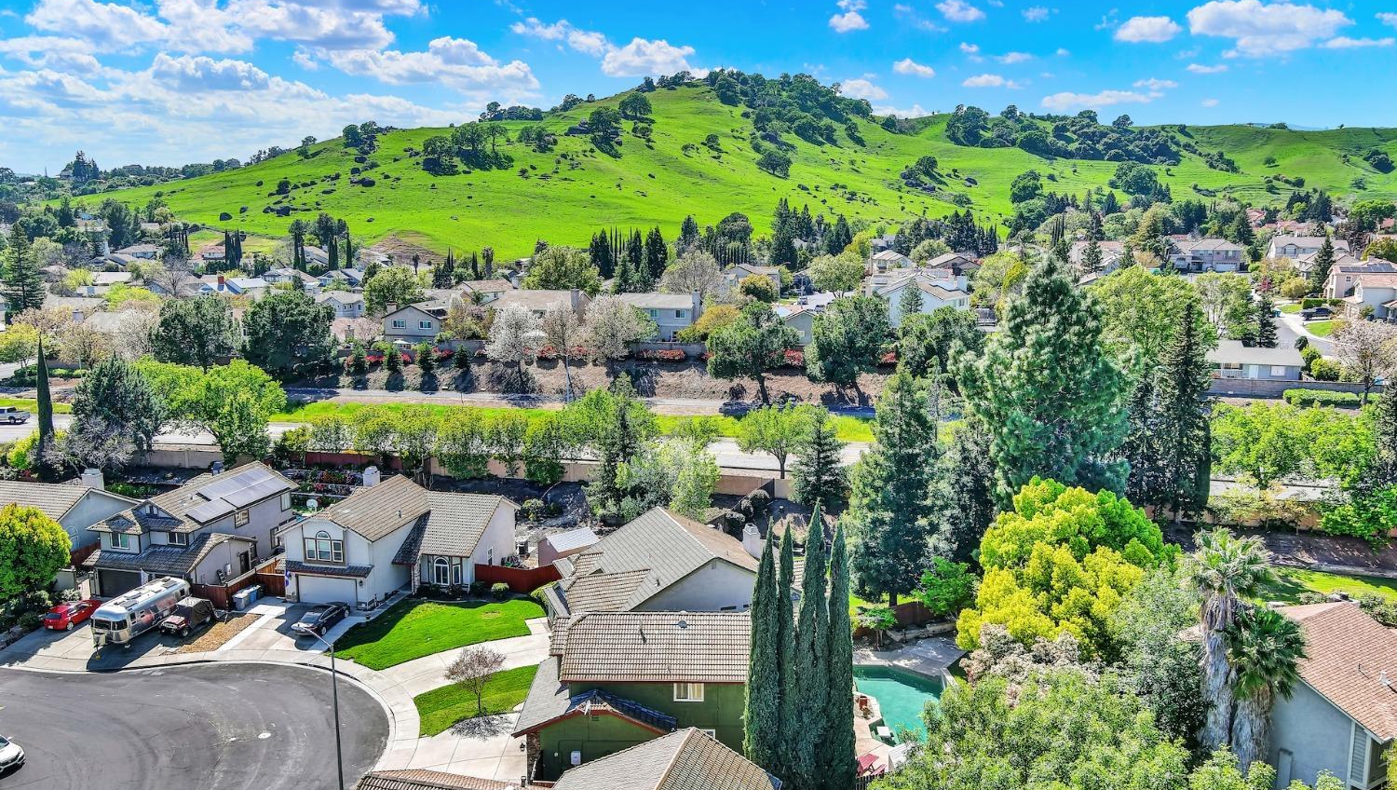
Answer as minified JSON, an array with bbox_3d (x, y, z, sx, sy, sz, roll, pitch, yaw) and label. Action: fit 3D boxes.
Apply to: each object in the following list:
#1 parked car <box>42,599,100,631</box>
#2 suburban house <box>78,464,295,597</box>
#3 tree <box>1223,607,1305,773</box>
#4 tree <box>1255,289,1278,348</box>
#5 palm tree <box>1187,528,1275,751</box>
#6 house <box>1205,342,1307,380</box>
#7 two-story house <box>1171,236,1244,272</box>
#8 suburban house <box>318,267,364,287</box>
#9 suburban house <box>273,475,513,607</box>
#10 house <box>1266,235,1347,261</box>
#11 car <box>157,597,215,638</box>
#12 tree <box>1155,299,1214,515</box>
[{"bbox_3d":[-45.724,15.913,82.280,1.770,1.450,4.200,2,13,14],"label":"parked car"},{"bbox_3d":[-40.950,10.720,93.250,10.600,7.700,16.800,2,10,14],"label":"suburban house"},{"bbox_3d":[27.400,15.410,55.075,3.500,10.359,3.500,4,11,26],"label":"tree"},{"bbox_3d":[93.610,-12.630,185.630,4.100,11.400,4.100,0,10,0],"label":"tree"},{"bbox_3d":[26.600,13.394,55.121,4.200,14.150,4.200,0,9,0],"label":"palm tree"},{"bbox_3d":[77.813,-4.925,161.652,14.300,4.600,10.500,1,10,8],"label":"house"},{"bbox_3d":[128.760,-35.360,285.190,16.800,7.900,11.500,0,10,0],"label":"two-story house"},{"bbox_3d":[-81.360,-27.212,264.531,11.500,4.900,9.500,2,10,15],"label":"suburban house"},{"bbox_3d":[-23.637,11.208,90.125,13.940,7.600,15.020,2,9,14],"label":"suburban house"},{"bbox_3d":[150.358,-35.153,277.926,15.860,7.900,12.000,3,10,20],"label":"house"},{"bbox_3d":[-36.619,15.919,80.678,1.700,1.880,3.850,2,13,14],"label":"car"},{"bbox_3d":[43.510,1.520,100.800,5.300,20.300,5.300,0,10,0],"label":"tree"}]

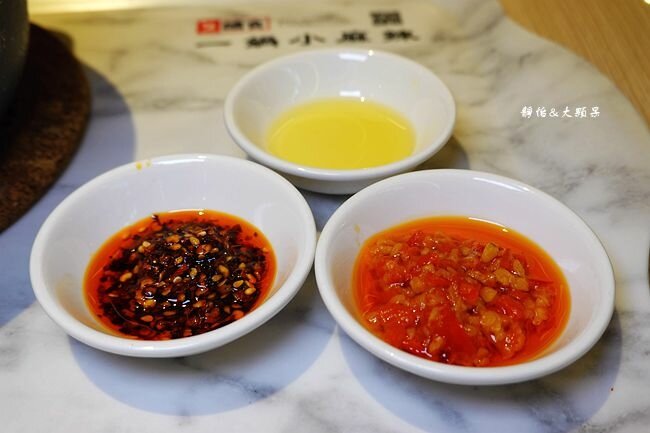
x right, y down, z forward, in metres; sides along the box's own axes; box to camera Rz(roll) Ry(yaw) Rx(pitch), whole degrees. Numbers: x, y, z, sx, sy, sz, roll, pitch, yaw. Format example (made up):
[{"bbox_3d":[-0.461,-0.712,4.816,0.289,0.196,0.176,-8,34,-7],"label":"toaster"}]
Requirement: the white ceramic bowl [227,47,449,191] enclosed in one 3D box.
[{"bbox_3d":[0.007,-0.037,0.347,0.098,0.026,0.098,0,42,0],"label":"white ceramic bowl"}]

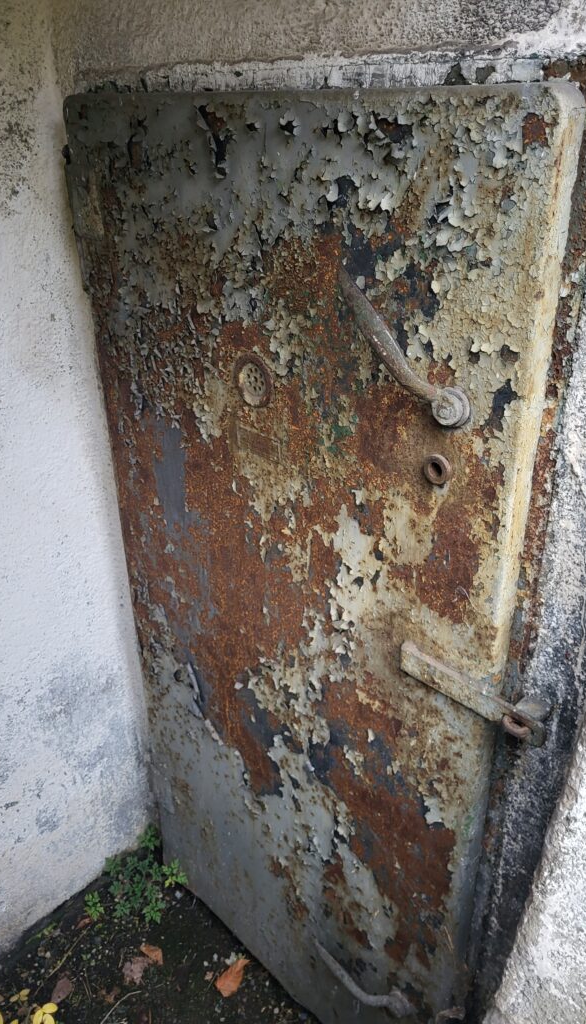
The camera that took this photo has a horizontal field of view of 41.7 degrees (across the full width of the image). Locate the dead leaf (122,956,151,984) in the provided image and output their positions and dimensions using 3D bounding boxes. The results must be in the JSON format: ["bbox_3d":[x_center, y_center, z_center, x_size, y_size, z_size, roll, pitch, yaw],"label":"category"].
[{"bbox_3d":[-0.358,1.036,1.744,0.056,0.017,0.057,8,29,17],"label":"dead leaf"}]

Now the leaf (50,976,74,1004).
[{"bbox_3d":[-0.508,1.060,1.704,0.038,0.014,0.059,1,28,4],"label":"leaf"}]

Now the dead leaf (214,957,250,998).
[{"bbox_3d":[-0.132,1.042,1.725,0.044,0.017,0.094,19,34,33],"label":"dead leaf"}]

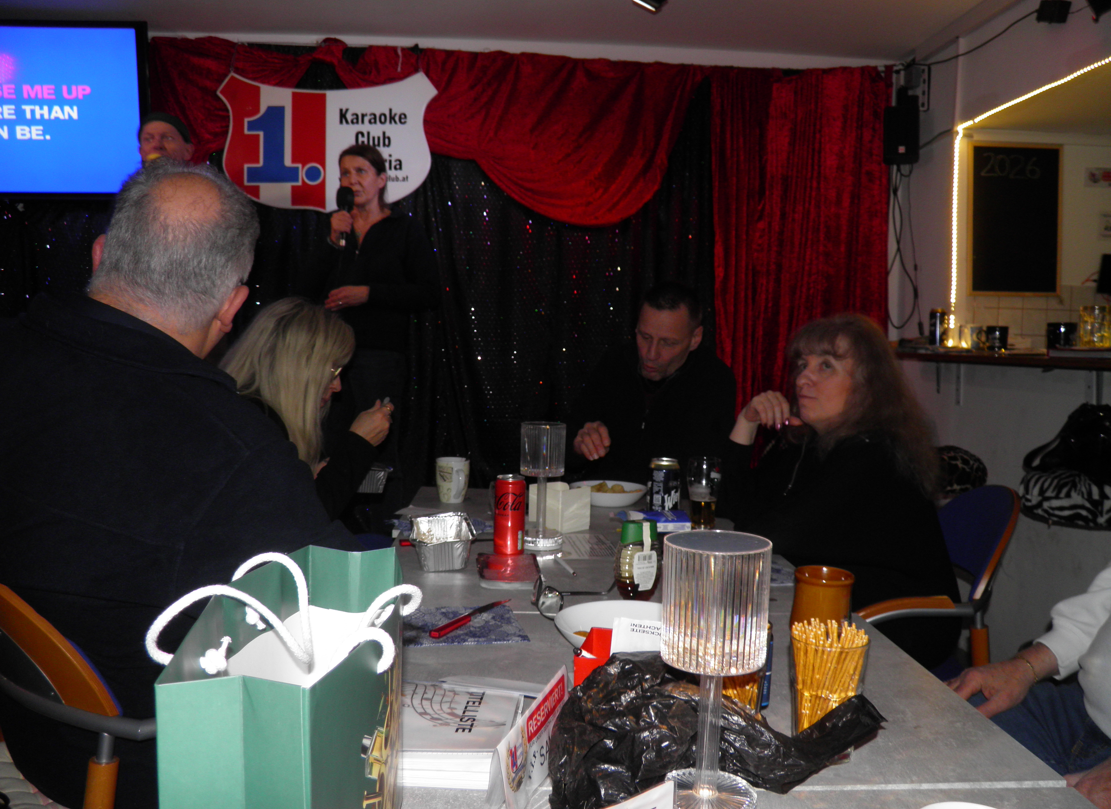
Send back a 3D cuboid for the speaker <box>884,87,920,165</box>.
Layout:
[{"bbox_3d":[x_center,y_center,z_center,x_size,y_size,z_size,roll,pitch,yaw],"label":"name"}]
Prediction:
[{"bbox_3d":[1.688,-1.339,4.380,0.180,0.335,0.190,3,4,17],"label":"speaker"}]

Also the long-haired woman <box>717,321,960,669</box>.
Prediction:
[{"bbox_3d":[0.532,0.408,1.993,0.620,1.230,0.510,0,5,-25],"label":"long-haired woman"}]

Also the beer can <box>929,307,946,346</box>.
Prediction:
[{"bbox_3d":[1.787,-0.359,4.200,0.066,0.168,0.066,2,4,0],"label":"beer can"}]

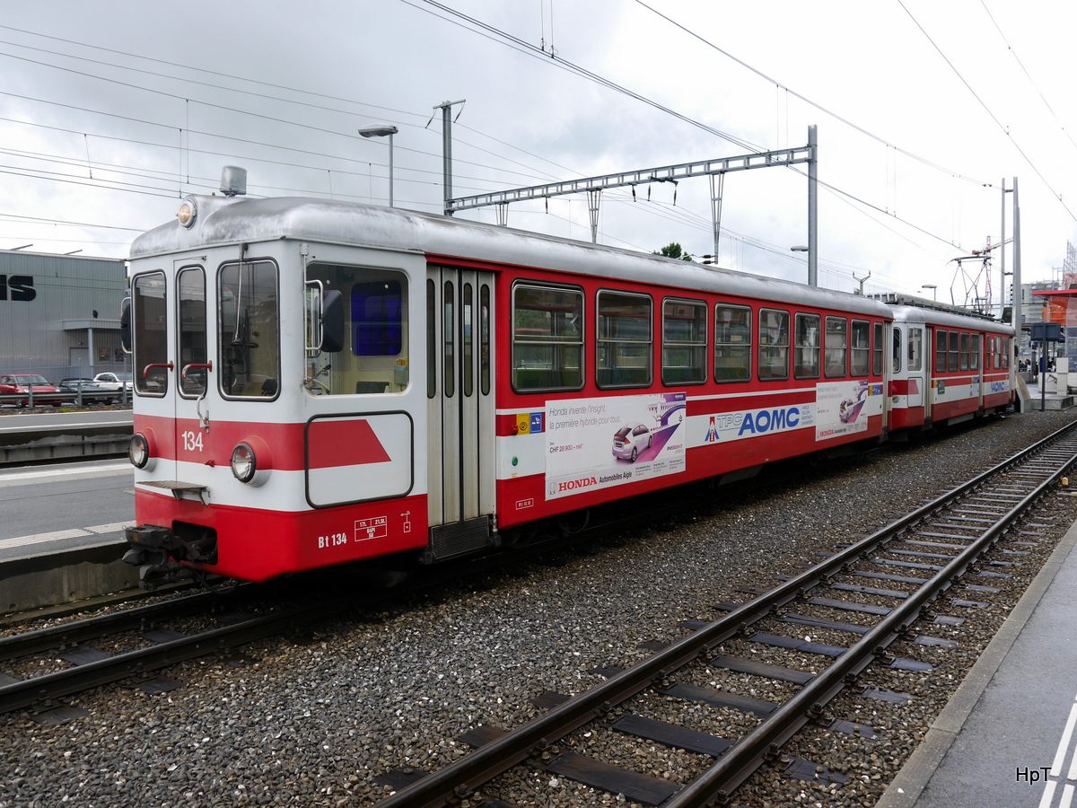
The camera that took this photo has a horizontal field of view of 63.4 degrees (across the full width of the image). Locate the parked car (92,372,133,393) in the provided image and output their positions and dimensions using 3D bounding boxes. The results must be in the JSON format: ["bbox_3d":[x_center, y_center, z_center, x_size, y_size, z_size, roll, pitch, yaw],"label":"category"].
[{"bbox_3d":[-20.638,-0.833,43.836,4.050,1.460,1.720,1,3,37],"label":"parked car"}]

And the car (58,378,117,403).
[{"bbox_3d":[-21.869,-0.626,41.500,4.050,1.270,1.740,1,3,37],"label":"car"}]

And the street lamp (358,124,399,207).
[{"bbox_3d":[-2.951,-2.132,16.144,0.900,5.822,0.300,1,3,30],"label":"street lamp"}]

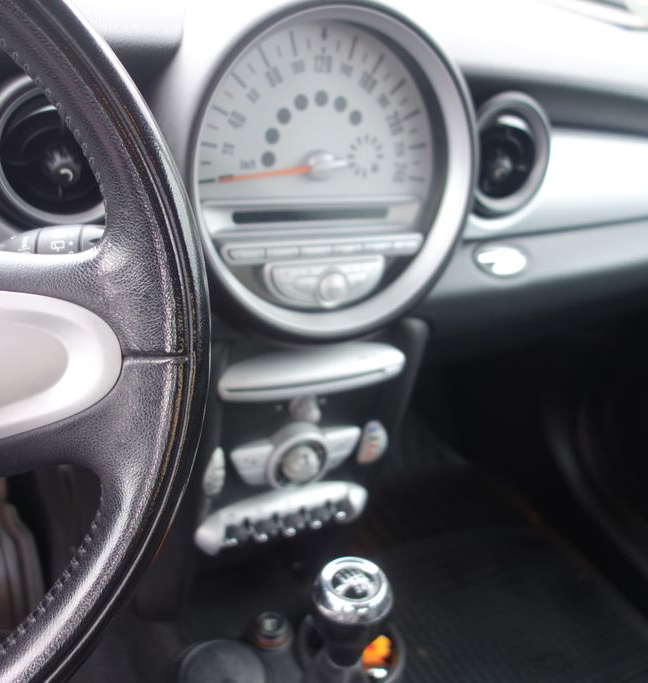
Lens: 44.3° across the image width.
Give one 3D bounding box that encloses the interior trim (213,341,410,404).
[{"bbox_3d":[-0.010,0.024,0.649,0.168,0.032,0.034,-7,31,-27],"label":"interior trim"}]

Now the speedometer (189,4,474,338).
[{"bbox_3d":[0.003,-0.121,0.588,0.230,0.230,0.065,-7,18,-27],"label":"speedometer"}]

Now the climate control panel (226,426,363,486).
[{"bbox_3d":[-0.024,0.098,0.694,0.126,0.050,0.030,-7,31,-27],"label":"climate control panel"}]

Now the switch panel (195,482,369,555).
[{"bbox_3d":[-0.035,0.159,0.729,0.172,0.037,0.036,-7,31,-27],"label":"switch panel"}]

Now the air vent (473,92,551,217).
[{"bbox_3d":[0.145,-0.162,0.682,0.100,0.100,0.040,-7,18,-27],"label":"air vent"}]

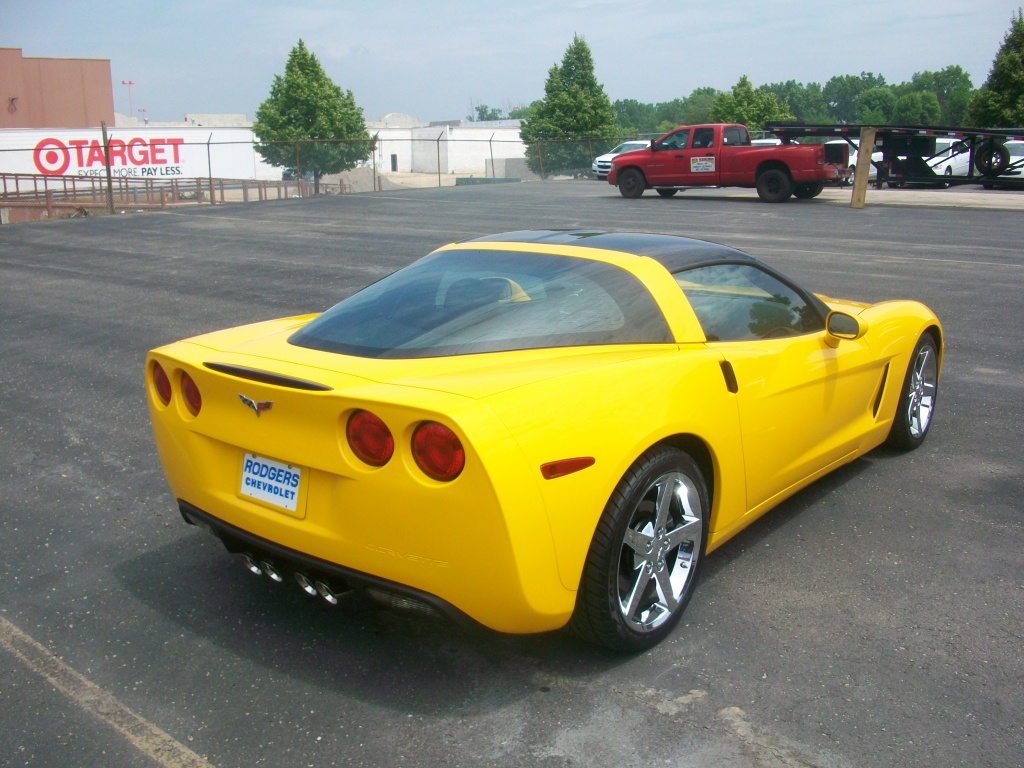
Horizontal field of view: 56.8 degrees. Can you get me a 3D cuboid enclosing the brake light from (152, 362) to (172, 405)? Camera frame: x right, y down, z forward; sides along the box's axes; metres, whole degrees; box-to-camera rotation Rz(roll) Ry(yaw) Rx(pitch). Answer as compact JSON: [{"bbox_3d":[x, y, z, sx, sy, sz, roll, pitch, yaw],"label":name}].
[{"bbox_3d":[-1.203,-0.004,3.303,0.075,0.165,0.165,-12,17,-40],"label":"brake light"}]

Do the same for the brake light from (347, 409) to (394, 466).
[{"bbox_3d":[-0.383,0.148,2.658,0.165,0.165,0.070,6,15,29],"label":"brake light"}]

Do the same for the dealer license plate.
[{"bbox_3d":[-0.751,0.304,2.951,0.290,0.140,0.020,10,3,39],"label":"dealer license plate"}]

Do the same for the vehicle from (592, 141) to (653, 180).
[{"bbox_3d":[5.250,-9.063,38.300,1.800,1.530,4.700,11,18,39],"label":"vehicle"}]

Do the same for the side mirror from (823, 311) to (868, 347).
[{"bbox_3d":[1.405,-0.231,3.993,0.190,0.160,0.140,10,17,38],"label":"side mirror"}]

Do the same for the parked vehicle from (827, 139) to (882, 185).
[{"bbox_3d":[11.400,-7.616,32.400,1.800,1.520,4.700,11,18,39],"label":"parked vehicle"}]

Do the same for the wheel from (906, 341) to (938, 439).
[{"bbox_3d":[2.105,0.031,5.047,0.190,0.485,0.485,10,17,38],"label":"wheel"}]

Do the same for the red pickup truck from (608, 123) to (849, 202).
[{"bbox_3d":[5.575,-5.892,25.038,6.250,1.970,2.300,9,17,35],"label":"red pickup truck"}]

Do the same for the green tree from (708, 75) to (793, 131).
[{"bbox_3d":[11.808,-12.648,46.425,4.100,4.830,4.100,3,14,14],"label":"green tree"}]

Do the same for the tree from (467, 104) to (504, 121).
[{"bbox_3d":[-5.599,-54.194,200.000,8.000,9.500,8.000,-1,14,-1],"label":"tree"}]

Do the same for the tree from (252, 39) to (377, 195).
[{"bbox_3d":[-6.081,-8.210,29.000,3.700,4.650,3.700,-3,15,-11],"label":"tree"}]

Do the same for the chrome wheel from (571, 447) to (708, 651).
[{"bbox_3d":[0.369,0.511,3.053,0.280,0.675,0.675,10,17,38],"label":"chrome wheel"}]

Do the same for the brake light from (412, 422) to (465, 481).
[{"bbox_3d":[-0.182,0.175,2.524,0.165,0.165,0.070,5,15,27],"label":"brake light"}]

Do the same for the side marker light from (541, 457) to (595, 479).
[{"bbox_3d":[0.152,0.220,2.553,0.195,0.047,0.030,-11,17,-38],"label":"side marker light"}]

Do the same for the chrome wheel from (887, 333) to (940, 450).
[{"bbox_3d":[2.115,0.024,5.149,0.245,0.645,0.645,10,17,39],"label":"chrome wheel"}]

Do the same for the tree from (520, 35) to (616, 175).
[{"bbox_3d":[2.524,-12.313,42.270,4.300,6.130,4.300,0,14,3],"label":"tree"}]

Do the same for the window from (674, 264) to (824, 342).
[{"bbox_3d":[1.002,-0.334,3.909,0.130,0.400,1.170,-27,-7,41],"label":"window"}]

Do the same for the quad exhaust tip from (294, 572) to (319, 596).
[{"bbox_3d":[-0.613,0.615,2.963,0.085,0.085,0.100,10,17,38],"label":"quad exhaust tip"}]

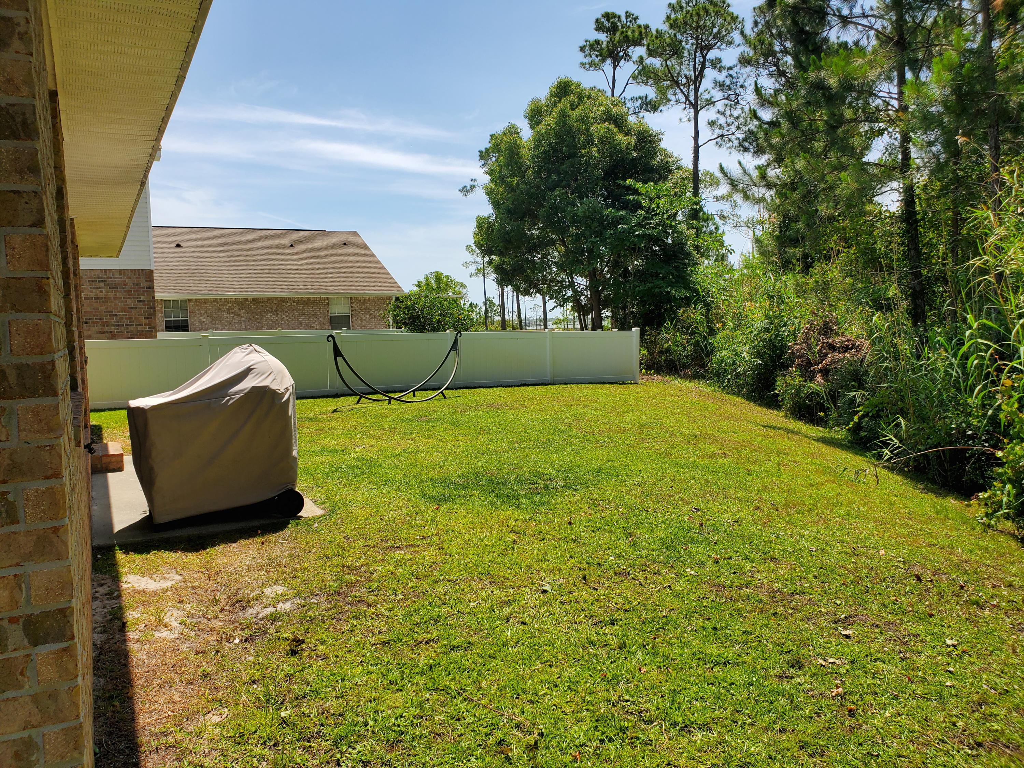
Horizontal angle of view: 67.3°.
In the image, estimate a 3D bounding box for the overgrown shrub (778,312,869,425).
[{"bbox_3d":[4.503,-0.234,11.167,1.301,1.582,1.300,-1,5,0],"label":"overgrown shrub"}]

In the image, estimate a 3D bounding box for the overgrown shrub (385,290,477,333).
[{"bbox_3d":[-2.346,-1.519,22.600,2.638,2.376,2.500,-1,5,0],"label":"overgrown shrub"}]

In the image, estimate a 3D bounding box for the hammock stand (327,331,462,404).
[{"bbox_3d":[-1.997,-0.299,13.986,0.880,1.210,3.600,3,6,35],"label":"hammock stand"}]

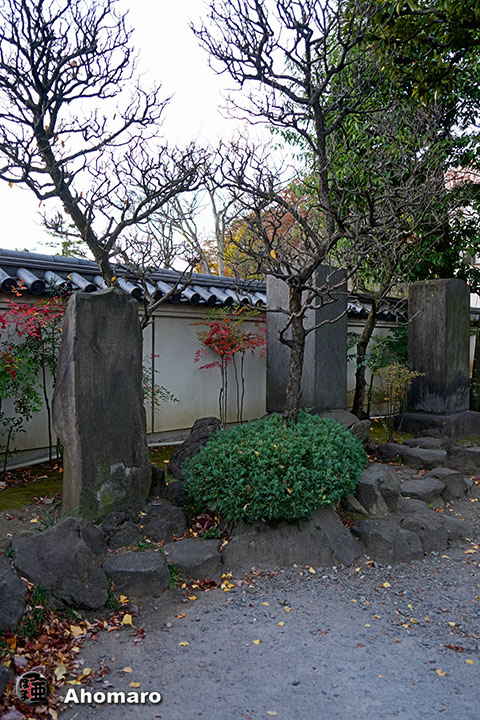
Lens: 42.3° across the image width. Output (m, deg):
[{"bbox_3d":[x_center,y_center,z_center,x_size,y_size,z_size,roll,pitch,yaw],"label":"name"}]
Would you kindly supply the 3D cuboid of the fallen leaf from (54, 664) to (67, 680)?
[{"bbox_3d":[-0.811,1.411,2.800,0.055,0.028,0.085,0,1,-9],"label":"fallen leaf"}]

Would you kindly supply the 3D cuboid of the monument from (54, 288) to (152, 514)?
[{"bbox_3d":[-1.012,0.292,4.586,0.320,1.608,0.640,1,1,41],"label":"monument"}]

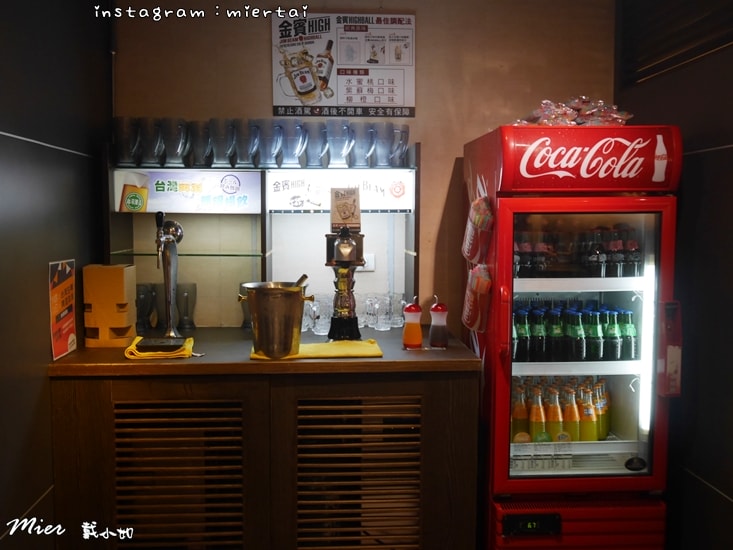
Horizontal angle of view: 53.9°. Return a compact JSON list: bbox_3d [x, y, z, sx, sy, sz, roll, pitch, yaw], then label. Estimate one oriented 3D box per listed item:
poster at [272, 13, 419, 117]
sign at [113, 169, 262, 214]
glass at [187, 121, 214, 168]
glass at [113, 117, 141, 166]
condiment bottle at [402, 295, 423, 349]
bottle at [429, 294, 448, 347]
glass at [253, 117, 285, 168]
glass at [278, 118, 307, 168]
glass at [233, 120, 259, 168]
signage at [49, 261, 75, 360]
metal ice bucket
[{"bbox_3d":[-0.085,-0.828,2.840,0.563,0.403,0.013,0,4,-3],"label":"poster"},{"bbox_3d":[-0.648,-0.302,2.627,0.526,0.155,0.021,0,4,-3],"label":"sign"},{"bbox_3d":[-0.607,-0.482,2.685,0.115,0.176,0.085,4,6,42],"label":"glass"},{"bbox_3d":[-0.852,-0.476,2.597,0.115,0.176,0.085,3,5,37],"label":"glass"},{"bbox_3d":[0.157,0.161,2.437,0.067,0.177,0.067,1,4,5],"label":"condiment bottle"},{"bbox_3d":[0.252,0.158,2.474,0.064,0.176,0.064,0,4,0],"label":"bottle"},{"bbox_3d":[-0.348,-0.476,2.626,0.085,0.176,0.115,-4,6,-43],"label":"glass"},{"bbox_3d":[-0.266,-0.476,2.630,0.085,0.176,0.115,-3,6,-41],"label":"glass"},{"bbox_3d":[-0.431,-0.476,2.621,0.085,0.176,0.115,-4,6,-44],"label":"glass"},{"bbox_3d":[-0.963,0.107,2.297,0.011,0.302,0.216,0,4,-5],"label":"signage"},{"bbox_3d":[-0.292,0.145,2.320,0.244,0.216,0.214,0,4,-3],"label":"metal ice bucket"}]

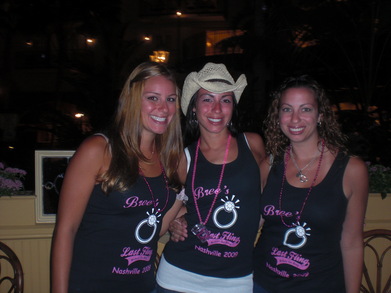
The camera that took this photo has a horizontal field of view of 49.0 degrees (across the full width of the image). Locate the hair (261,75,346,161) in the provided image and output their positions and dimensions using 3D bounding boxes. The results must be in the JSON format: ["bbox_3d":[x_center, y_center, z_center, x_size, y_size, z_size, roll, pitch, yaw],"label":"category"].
[{"bbox_3d":[0.386,-0.102,1.520,0.280,0.300,0.250,-1,3,9],"label":"hair"}]

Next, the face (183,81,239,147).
[{"bbox_3d":[0.052,-0.115,1.500,0.170,0.225,0.190,1,3,-10],"label":"face"}]

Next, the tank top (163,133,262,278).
[{"bbox_3d":[0.060,0.210,1.530,0.340,0.510,0.240,2,3,-13],"label":"tank top"}]

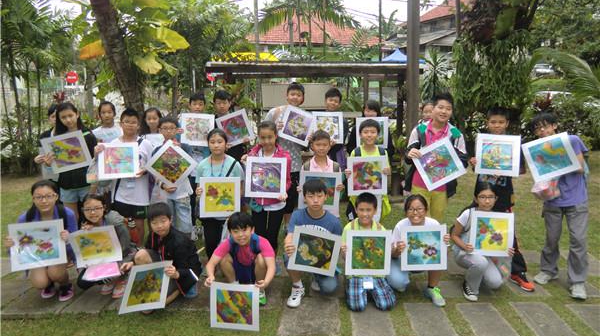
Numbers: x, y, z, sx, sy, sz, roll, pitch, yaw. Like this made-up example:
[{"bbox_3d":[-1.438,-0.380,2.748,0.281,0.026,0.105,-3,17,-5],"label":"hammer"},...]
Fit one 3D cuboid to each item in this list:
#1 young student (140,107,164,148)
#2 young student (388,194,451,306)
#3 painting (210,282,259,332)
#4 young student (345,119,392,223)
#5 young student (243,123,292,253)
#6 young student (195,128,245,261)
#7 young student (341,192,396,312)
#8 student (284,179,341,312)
[{"bbox_3d":[-1.500,0.152,4.229,0.420,1.470,0.280,-3,10,-10],"label":"young student"},{"bbox_3d":[0.948,0.620,3.300,0.450,0.840,0.550,0,10,6],"label":"young student"},{"bbox_3d":[-0.429,0.924,2.760,0.315,0.315,0.015,2,9,0],"label":"painting"},{"bbox_3d":[0.595,0.261,3.736,0.440,1.369,0.360,1,10,3],"label":"young student"},{"bbox_3d":[-0.269,0.326,3.440,0.420,1.410,0.340,-1,10,-3],"label":"young student"},{"bbox_3d":[-0.674,0.360,3.486,0.410,1.340,0.320,-2,10,-5],"label":"young student"},{"bbox_3d":[0.530,0.629,3.219,0.410,0.860,0.530,0,10,4],"label":"young student"},{"bbox_3d":[0.097,0.529,3.220,0.460,0.888,0.620,0,9,0],"label":"student"}]

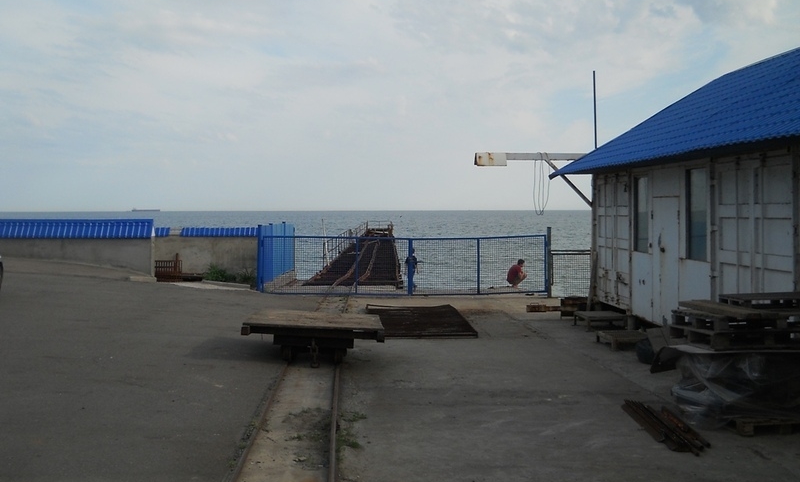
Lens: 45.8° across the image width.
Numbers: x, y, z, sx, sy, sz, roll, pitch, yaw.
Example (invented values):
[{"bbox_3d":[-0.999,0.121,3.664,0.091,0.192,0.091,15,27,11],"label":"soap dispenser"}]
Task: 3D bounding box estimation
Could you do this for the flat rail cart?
[{"bbox_3d":[-1.085,1.260,12.178,1.700,0.520,1.950,3,0,-4],"label":"flat rail cart"}]

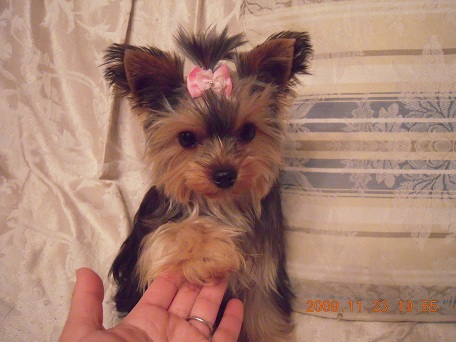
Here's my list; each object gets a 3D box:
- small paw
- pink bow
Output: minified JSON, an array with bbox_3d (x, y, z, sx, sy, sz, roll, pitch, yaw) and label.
[{"bbox_3d":[-0.028,0.062,0.283,0.077,0.042,0.052,-1,28,-3],"label":"small paw"},{"bbox_3d":[-0.016,-0.077,0.318,0.039,0.027,0.019,-5,8,-1],"label":"pink bow"}]

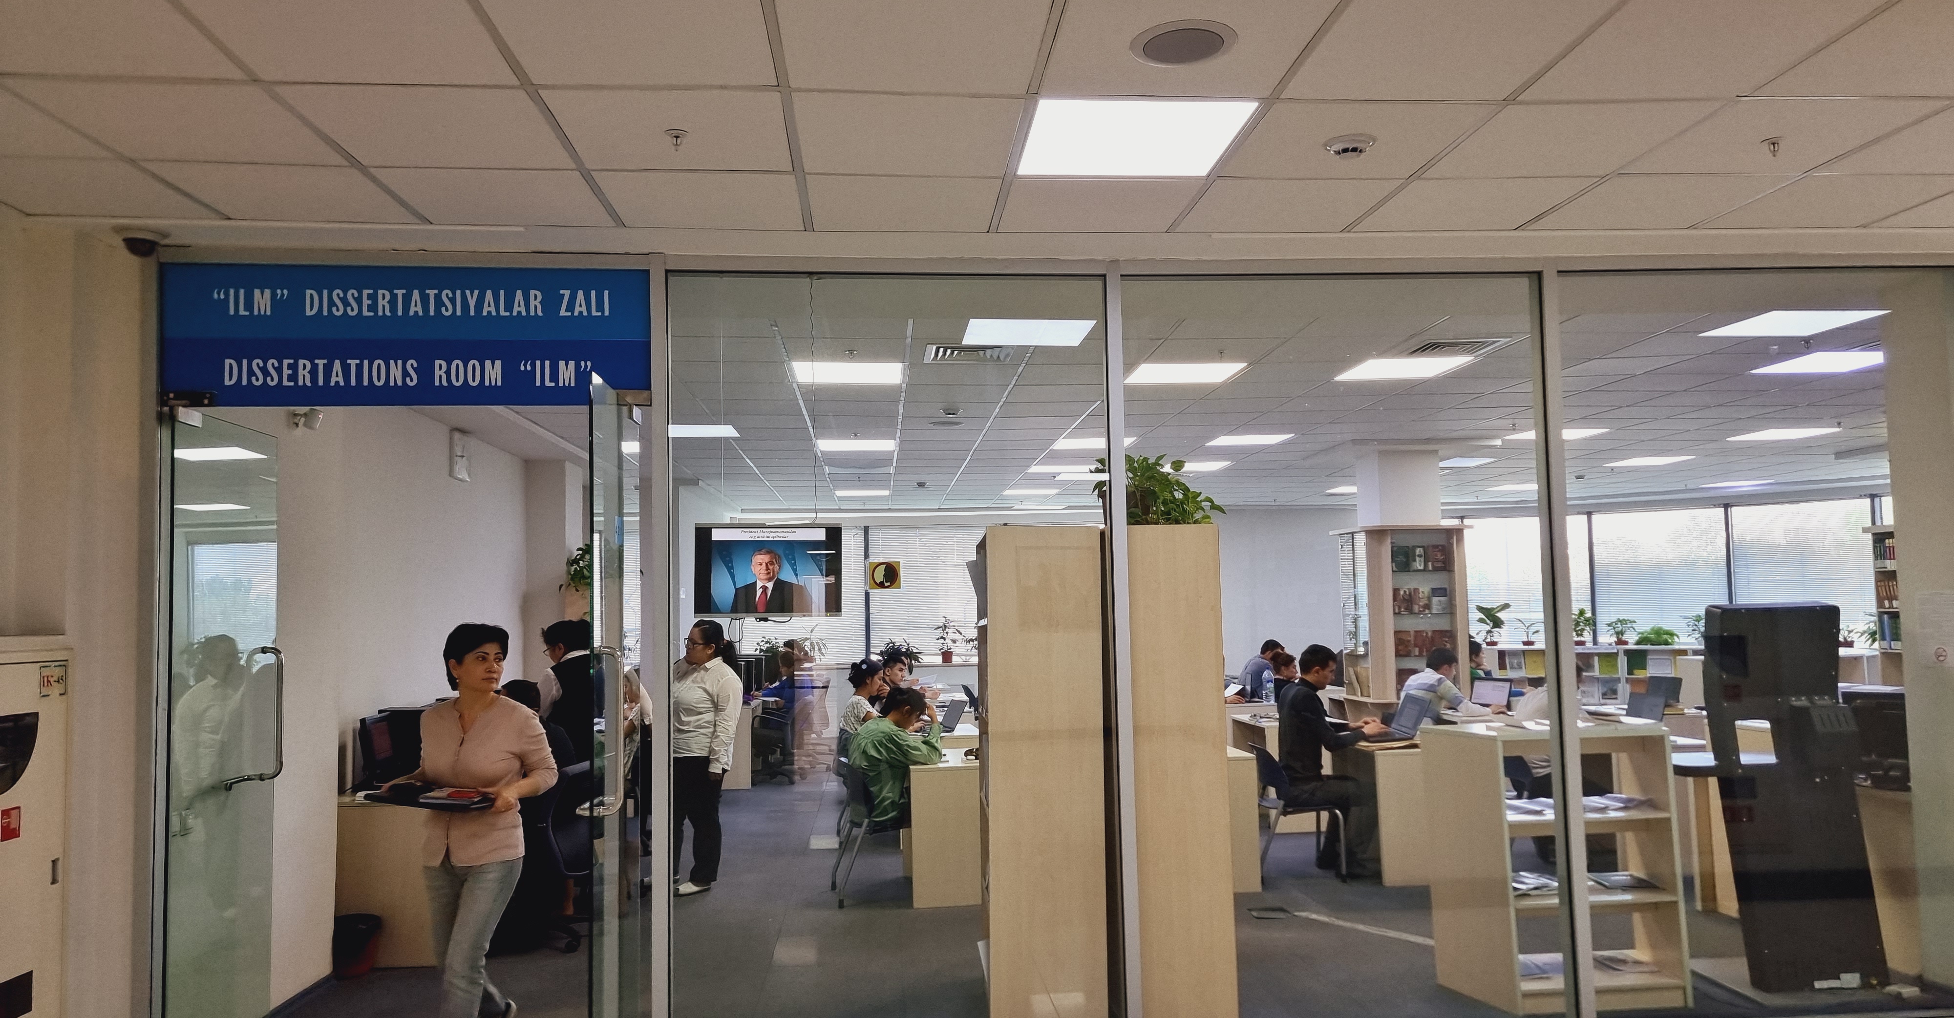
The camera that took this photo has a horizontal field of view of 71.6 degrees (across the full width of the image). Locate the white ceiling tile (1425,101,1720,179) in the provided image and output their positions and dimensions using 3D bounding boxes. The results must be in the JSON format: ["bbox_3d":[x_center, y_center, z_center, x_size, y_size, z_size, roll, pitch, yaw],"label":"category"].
[{"bbox_3d":[1.616,-1.017,3.724,0.580,0.015,0.590,-1,-4,-4],"label":"white ceiling tile"}]

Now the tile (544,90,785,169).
[{"bbox_3d":[-0.779,-0.984,3.517,0.595,0.020,0.600,-1,-4,-5],"label":"tile"}]

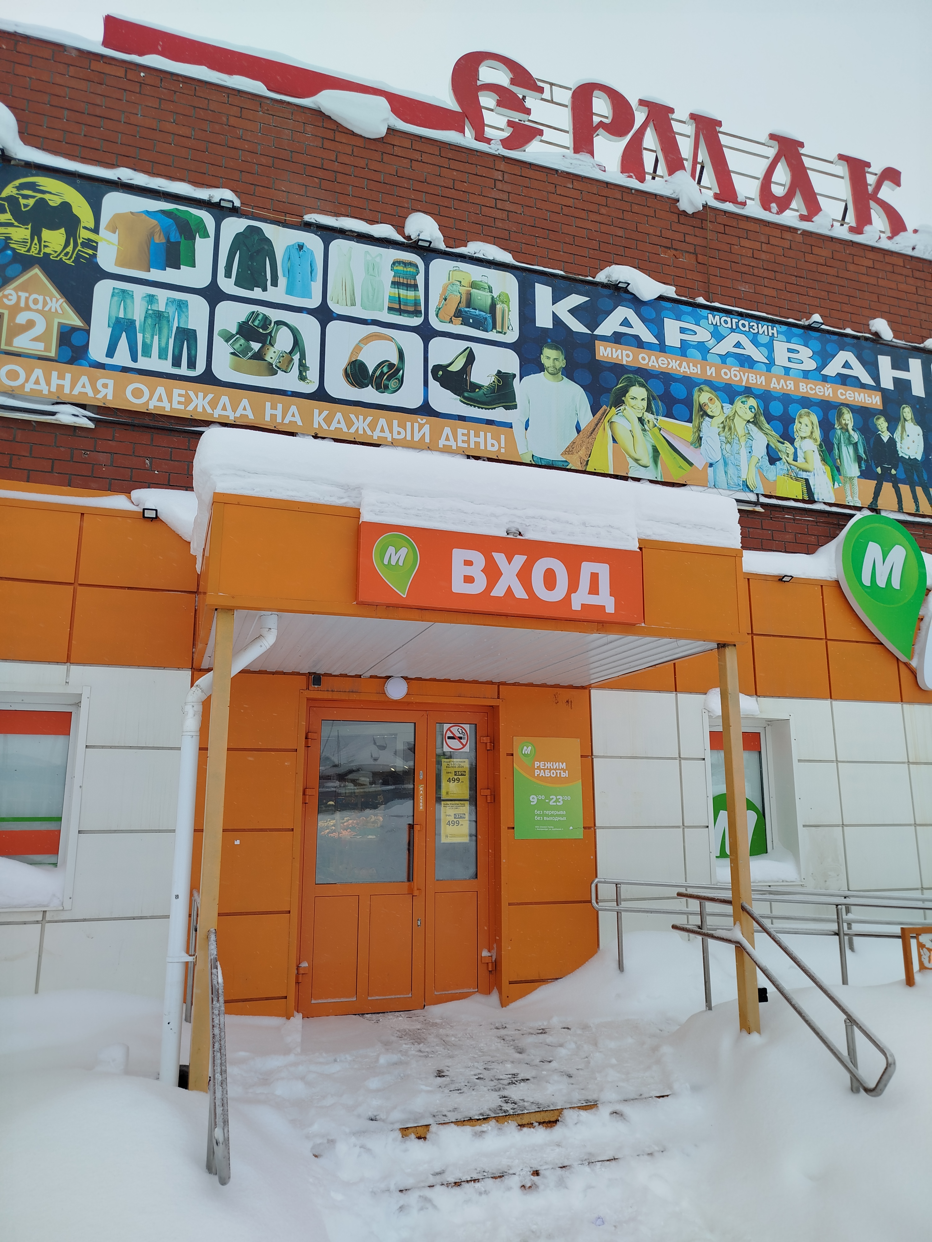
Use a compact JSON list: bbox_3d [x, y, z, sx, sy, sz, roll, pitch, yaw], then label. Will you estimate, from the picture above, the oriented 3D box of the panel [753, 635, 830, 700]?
[{"bbox_3d":[2.837,0.406,7.509,0.765,0.523,0.030,4,-13,-18],"label":"panel"}]

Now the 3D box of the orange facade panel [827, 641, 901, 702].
[{"bbox_3d":[3.580,0.459,7.754,0.770,0.523,0.030,4,-13,-18],"label":"orange facade panel"}]

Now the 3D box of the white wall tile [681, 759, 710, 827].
[{"bbox_3d":[1.838,1.388,6.956,0.223,0.521,0.030,4,-13,-18],"label":"white wall tile"}]

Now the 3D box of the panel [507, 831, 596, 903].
[{"bbox_3d":[0.636,1.819,6.421,0.721,0.516,0.035,4,-13,-18],"label":"panel"}]

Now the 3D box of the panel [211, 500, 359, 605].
[{"bbox_3d":[-0.879,-0.326,4.233,0.713,0.455,0.035,4,-13,-18],"label":"panel"}]

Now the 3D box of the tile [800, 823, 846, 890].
[{"bbox_3d":[3.009,1.996,7.229,0.400,0.520,0.030,4,-13,-18],"label":"tile"}]

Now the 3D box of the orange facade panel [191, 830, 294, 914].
[{"bbox_3d":[-1.527,1.673,5.737,0.733,0.520,0.030,4,-13,-18],"label":"orange facade panel"}]

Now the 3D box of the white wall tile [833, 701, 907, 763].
[{"bbox_3d":[3.570,0.983,7.622,0.773,0.524,0.035,4,-13,-18],"label":"white wall tile"}]

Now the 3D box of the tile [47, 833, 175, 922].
[{"bbox_3d":[-2.246,1.622,5.500,0.753,0.520,0.030,4,-13,-18],"label":"tile"}]

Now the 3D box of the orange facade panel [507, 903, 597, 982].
[{"bbox_3d":[0.641,2.350,6.335,0.734,0.515,0.040,4,-13,-18],"label":"orange facade panel"}]

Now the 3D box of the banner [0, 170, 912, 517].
[{"bbox_3d":[0.860,-2.175,7.449,9.269,1.817,0.050,4,-13,-18],"label":"banner"}]

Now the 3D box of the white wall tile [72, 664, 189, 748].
[{"bbox_3d":[-2.245,0.571,5.724,0.753,0.524,0.030,4,-13,-18],"label":"white wall tile"}]

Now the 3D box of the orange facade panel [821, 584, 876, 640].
[{"bbox_3d":[3.581,-0.049,7.862,0.770,0.484,0.030,4,-13,-18],"label":"orange facade panel"}]

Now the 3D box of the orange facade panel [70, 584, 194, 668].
[{"bbox_3d":[-2.243,0.050,5.840,0.761,0.515,0.040,4,-13,-18],"label":"orange facade panel"}]

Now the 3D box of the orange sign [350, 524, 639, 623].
[{"bbox_3d":[0.211,-0.233,4.566,1.571,0.418,0.085,4,-13,-18],"label":"orange sign"}]

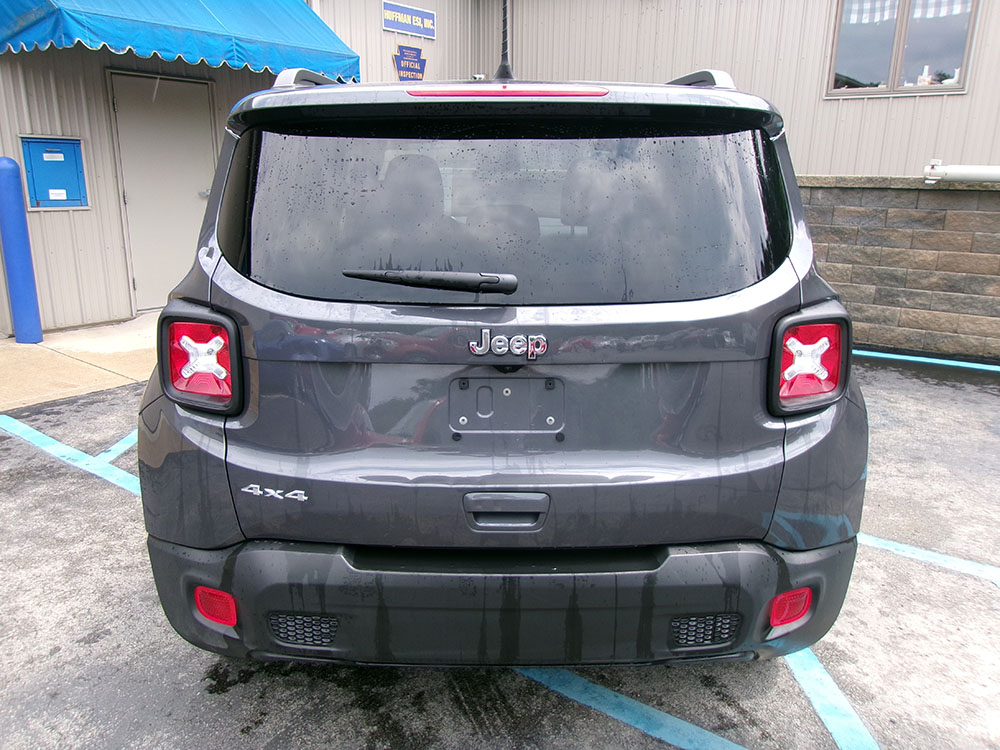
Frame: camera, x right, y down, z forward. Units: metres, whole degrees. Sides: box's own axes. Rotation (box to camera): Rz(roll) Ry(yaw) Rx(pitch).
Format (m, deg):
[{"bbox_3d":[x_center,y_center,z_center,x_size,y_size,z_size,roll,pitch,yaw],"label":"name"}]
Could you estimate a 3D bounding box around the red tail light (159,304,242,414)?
[{"bbox_3d":[-0.653,-0.043,1.706,0.200,0.225,0.135,2,11,8],"label":"red tail light"}]

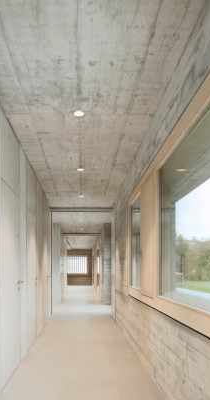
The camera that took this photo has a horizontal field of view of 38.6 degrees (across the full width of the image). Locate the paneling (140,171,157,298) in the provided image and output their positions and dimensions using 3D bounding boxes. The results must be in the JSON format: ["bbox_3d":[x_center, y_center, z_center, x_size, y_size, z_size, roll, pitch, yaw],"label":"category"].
[{"bbox_3d":[0.490,0.415,3.330,0.060,1.330,0.800,0,-7,-4],"label":"paneling"}]

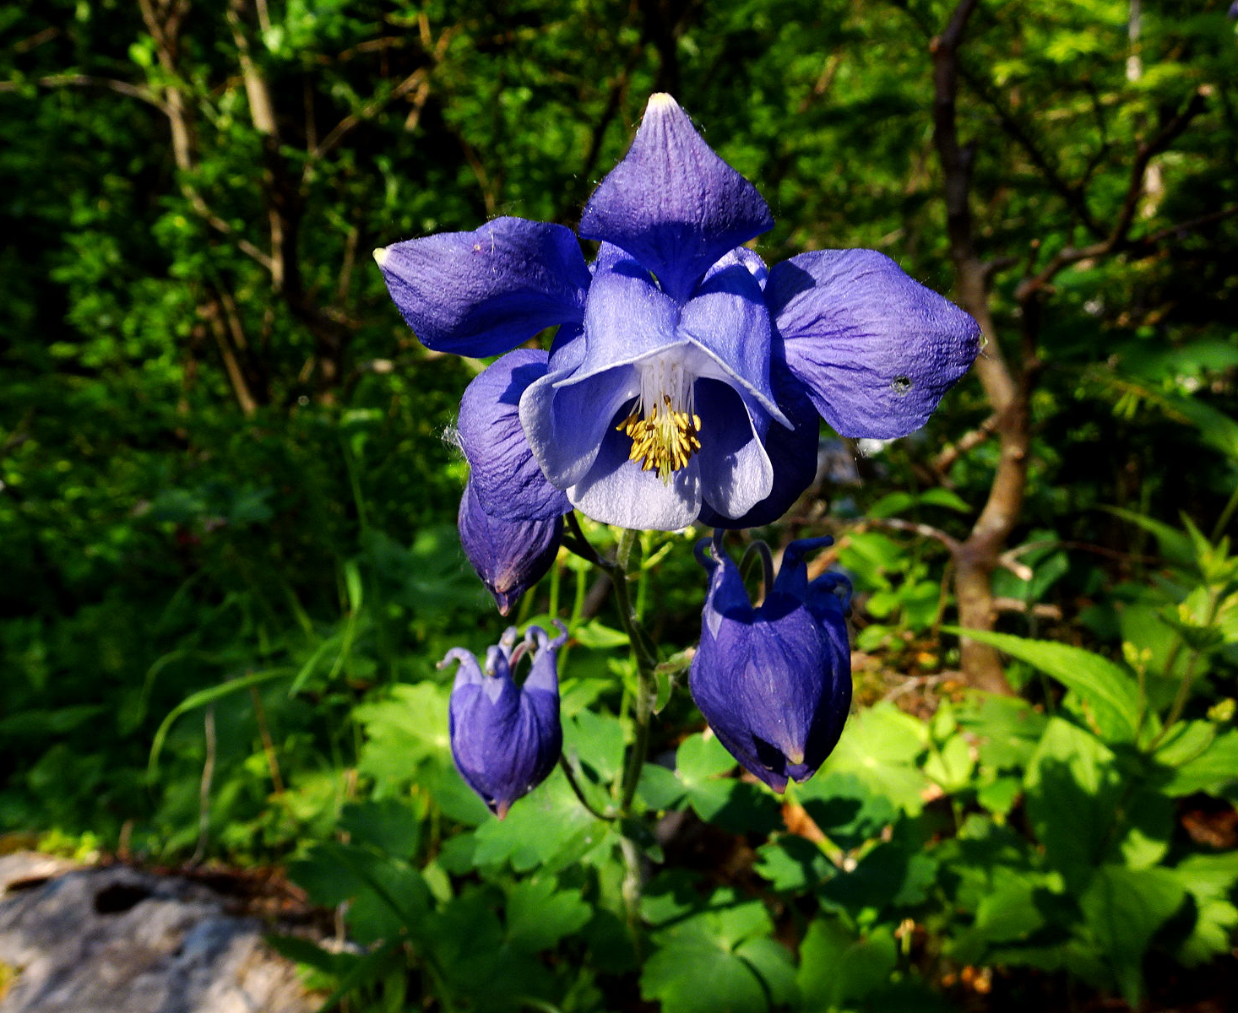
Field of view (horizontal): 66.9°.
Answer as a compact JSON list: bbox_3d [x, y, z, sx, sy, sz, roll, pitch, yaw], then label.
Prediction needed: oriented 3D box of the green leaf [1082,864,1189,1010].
[{"bbox_3d":[0.242,0.202,0.440,0.050,0.060,0.035,0,13,0],"label":"green leaf"}]

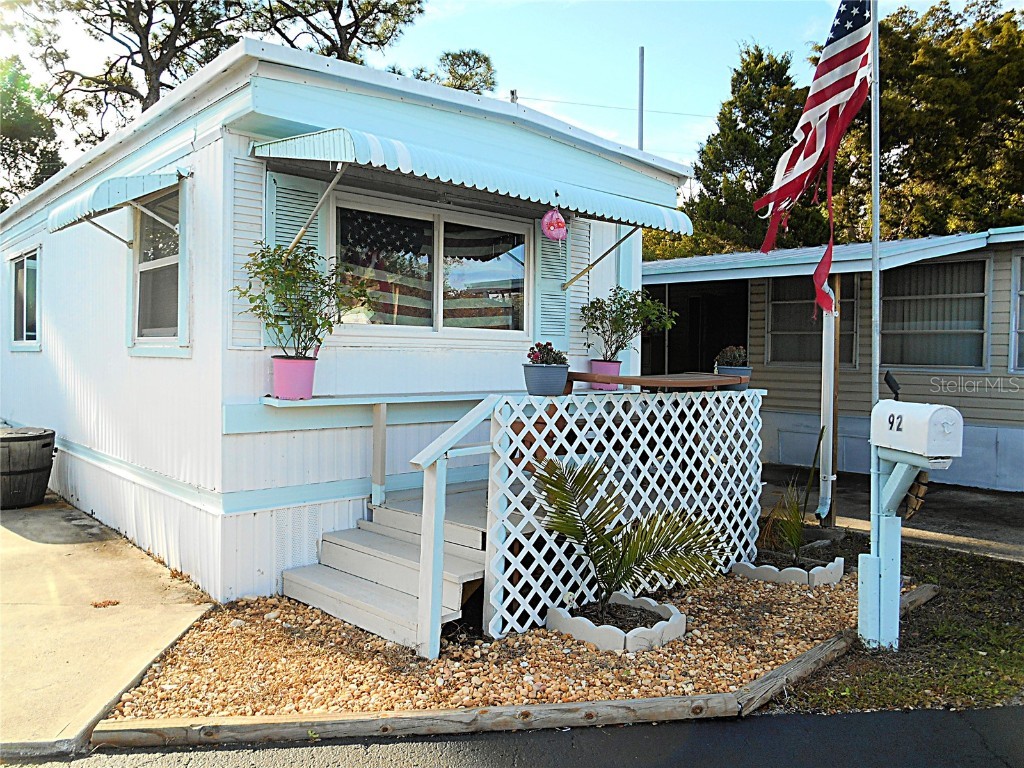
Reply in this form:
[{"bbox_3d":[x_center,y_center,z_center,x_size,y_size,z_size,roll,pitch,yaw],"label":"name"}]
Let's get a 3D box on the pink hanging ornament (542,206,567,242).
[{"bbox_3d":[0.234,-0.896,4.294,0.145,0.190,0.110,0,2,-23],"label":"pink hanging ornament"}]

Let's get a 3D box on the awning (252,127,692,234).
[{"bbox_3d":[-0.103,-1.154,4.695,2.600,0.310,1.080,-1,3,-42],"label":"awning"}]

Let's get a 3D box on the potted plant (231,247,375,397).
[{"bbox_3d":[-1.155,-0.343,4.220,0.700,0.880,0.560,-1,3,-42],"label":"potted plant"}]

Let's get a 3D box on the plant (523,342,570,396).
[{"bbox_3d":[0.184,-0.077,4.100,0.240,0.285,0.230,1,2,0],"label":"plant"}]

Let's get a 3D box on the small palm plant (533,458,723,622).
[{"bbox_3d":[0.611,0.828,4.070,0.950,0.870,0.680,-1,3,-42],"label":"small palm plant"}]

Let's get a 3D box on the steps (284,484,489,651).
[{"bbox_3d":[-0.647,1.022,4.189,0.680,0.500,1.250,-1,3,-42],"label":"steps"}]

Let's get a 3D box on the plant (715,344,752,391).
[{"bbox_3d":[1.549,-0.115,5.380,0.250,0.320,0.240,-1,3,-42],"label":"plant"}]

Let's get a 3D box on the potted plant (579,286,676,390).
[{"bbox_3d":[0.896,-0.356,6.020,0.700,0.820,0.560,-1,3,-42],"label":"potted plant"}]

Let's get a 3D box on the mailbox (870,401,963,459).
[{"bbox_3d":[1.920,0.204,3.661,0.165,0.226,0.490,1,2,-2],"label":"mailbox"}]

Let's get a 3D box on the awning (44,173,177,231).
[{"bbox_3d":[-2.441,-1.107,4.726,0.500,0.330,1.090,-1,3,-42],"label":"awning"}]

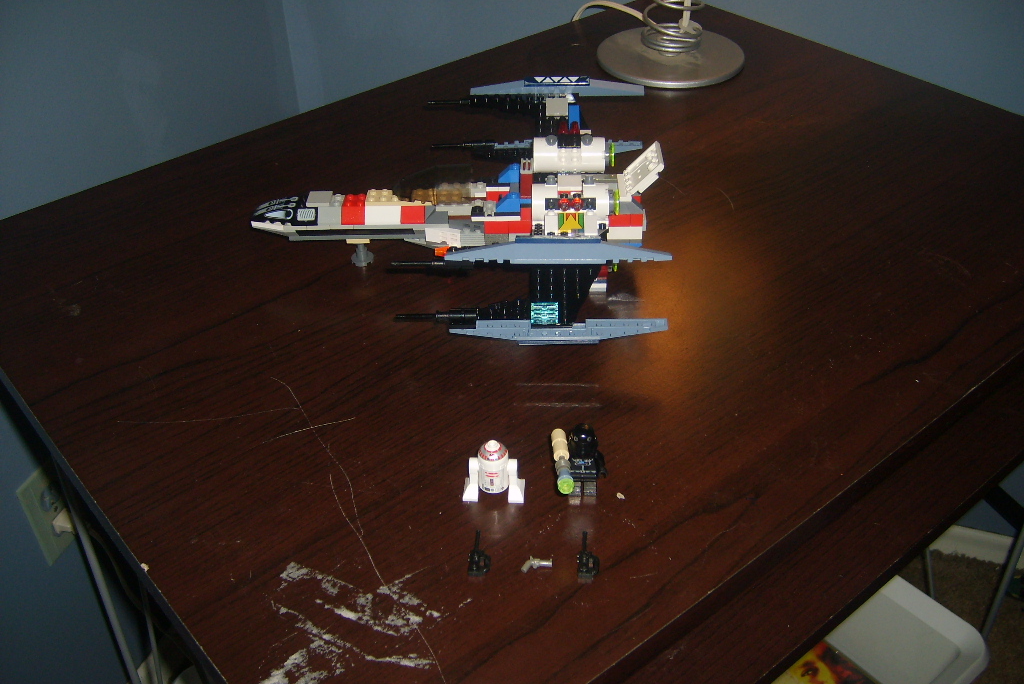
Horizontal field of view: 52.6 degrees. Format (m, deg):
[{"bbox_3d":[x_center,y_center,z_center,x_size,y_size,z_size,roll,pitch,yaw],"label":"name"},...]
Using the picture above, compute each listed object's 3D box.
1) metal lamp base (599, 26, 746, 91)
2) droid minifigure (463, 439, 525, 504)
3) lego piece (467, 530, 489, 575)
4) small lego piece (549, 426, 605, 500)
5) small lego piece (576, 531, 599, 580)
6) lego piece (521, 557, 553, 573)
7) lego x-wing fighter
[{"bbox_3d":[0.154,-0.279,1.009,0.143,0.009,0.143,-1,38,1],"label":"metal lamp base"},{"bbox_3d":[-0.010,0.066,0.544,0.033,0.036,0.017,1,38,3],"label":"droid minifigure"},{"bbox_3d":[-0.016,0.105,0.519,0.011,0.005,0.029,1,38,3],"label":"lego piece"},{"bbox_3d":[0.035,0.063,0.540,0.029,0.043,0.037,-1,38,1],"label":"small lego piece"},{"bbox_3d":[0.038,0.105,0.517,0.011,0.005,0.029,2,38,4],"label":"small lego piece"},{"bbox_3d":[0.012,0.110,0.512,0.016,0.004,0.011,2,38,4],"label":"lego piece"},{"bbox_3d":[-0.038,-0.088,0.697,0.279,0.095,0.247,0,38,2],"label":"lego x-wing fighter"}]

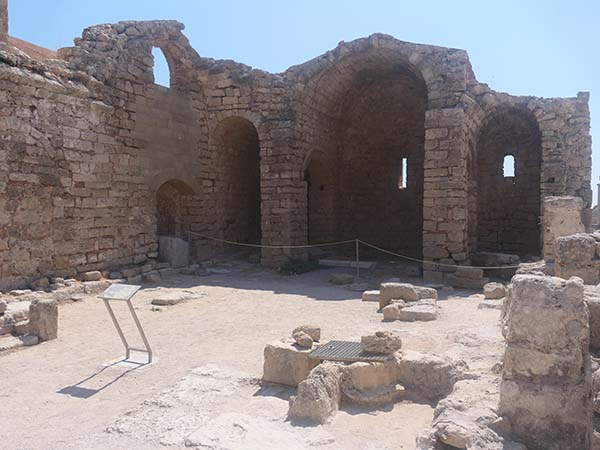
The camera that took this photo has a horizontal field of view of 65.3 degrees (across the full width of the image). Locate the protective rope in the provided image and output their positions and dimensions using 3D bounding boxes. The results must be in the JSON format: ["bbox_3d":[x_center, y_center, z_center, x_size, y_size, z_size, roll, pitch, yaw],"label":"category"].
[{"bbox_3d":[0.950,0.816,11.656,8.969,1.000,0.250,1,3,22],"label":"protective rope"}]

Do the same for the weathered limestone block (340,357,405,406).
[{"bbox_3d":[0.602,1.291,3.958,0.530,0.310,0.300,0,3,8],"label":"weathered limestone block"}]

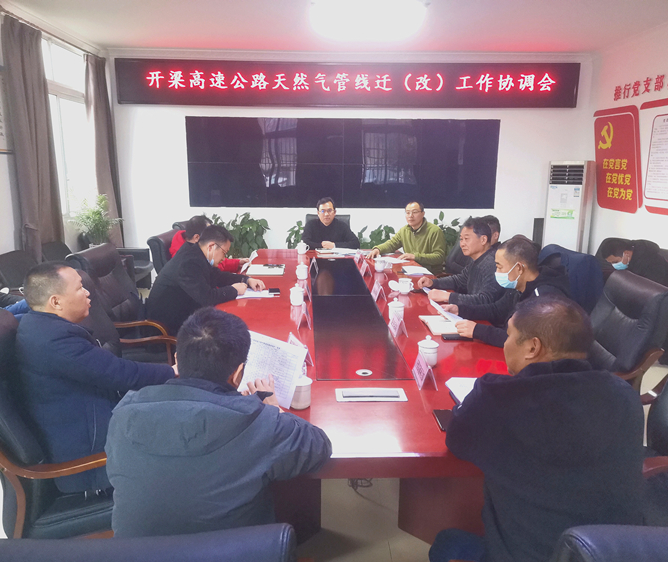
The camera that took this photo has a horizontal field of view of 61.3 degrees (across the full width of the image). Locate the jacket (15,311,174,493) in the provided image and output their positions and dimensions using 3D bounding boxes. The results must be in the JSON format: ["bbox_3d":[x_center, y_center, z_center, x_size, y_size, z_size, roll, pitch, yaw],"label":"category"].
[{"bbox_3d":[-0.787,0.391,1.879,0.540,0.650,0.520,-4,13,-17],"label":"jacket"}]

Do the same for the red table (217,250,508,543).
[{"bbox_3d":[0.057,0.486,3.567,1.600,0.760,3.730,0,12,-3],"label":"red table"}]

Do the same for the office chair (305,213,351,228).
[{"bbox_3d":[-0.065,-0.148,6.049,0.620,1.100,0.660,0,12,-2],"label":"office chair"}]

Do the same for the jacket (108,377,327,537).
[{"bbox_3d":[-0.283,0.509,1.495,0.580,0.640,0.500,2,12,7],"label":"jacket"}]

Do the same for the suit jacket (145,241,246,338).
[{"bbox_3d":[-0.840,0.057,3.536,0.620,0.640,0.540,0,12,-2],"label":"suit jacket"}]

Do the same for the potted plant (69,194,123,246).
[{"bbox_3d":[-2.477,-0.557,5.819,0.530,0.700,0.530,0,12,0],"label":"potted plant"}]

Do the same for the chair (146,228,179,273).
[{"bbox_3d":[-1.045,0.190,4.394,0.700,1.100,0.640,1,12,1],"label":"chair"}]

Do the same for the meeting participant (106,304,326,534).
[{"bbox_3d":[-0.284,0.649,1.648,0.580,1.250,0.760,2,12,7],"label":"meeting participant"}]

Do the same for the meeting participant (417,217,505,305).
[{"bbox_3d":[0.958,0.181,4.114,0.700,1.260,0.560,-1,12,-7],"label":"meeting participant"}]

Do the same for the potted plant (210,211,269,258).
[{"bbox_3d":[-1.095,-0.296,6.897,0.680,1.030,0.650,0,12,-2],"label":"potted plant"}]

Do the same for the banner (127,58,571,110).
[{"bbox_3d":[0.136,-2.529,7.246,5.970,0.580,0.120,0,12,0],"label":"banner"}]

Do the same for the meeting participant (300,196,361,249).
[{"bbox_3d":[-0.070,-0.218,5.922,0.600,1.290,0.720,0,12,-2],"label":"meeting participant"}]

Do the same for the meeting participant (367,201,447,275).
[{"bbox_3d":[0.759,-0.084,5.329,0.600,1.280,0.720,11,16,41],"label":"meeting participant"}]

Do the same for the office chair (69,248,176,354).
[{"bbox_3d":[-1.267,0.343,3.681,0.700,1.090,0.640,2,12,9],"label":"office chair"}]

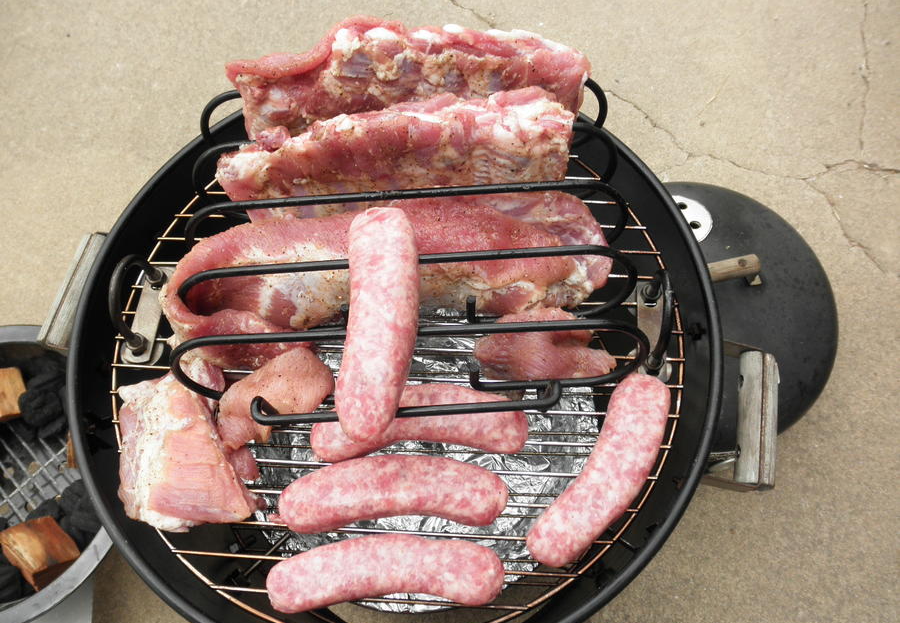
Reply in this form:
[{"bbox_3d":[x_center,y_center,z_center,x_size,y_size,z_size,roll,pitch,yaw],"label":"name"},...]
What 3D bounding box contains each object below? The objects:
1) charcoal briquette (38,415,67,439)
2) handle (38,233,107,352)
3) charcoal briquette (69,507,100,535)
[{"bbox_3d":[-0.505,0.142,0.926,0.050,0.034,0.047,-35,68,-13],"label":"charcoal briquette"},{"bbox_3d":[-0.296,-0.015,0.589,0.026,0.028,0.097,9,66,8],"label":"handle"},{"bbox_3d":[-0.430,0.248,0.859,0.048,0.031,0.048,7,66,7],"label":"charcoal briquette"}]

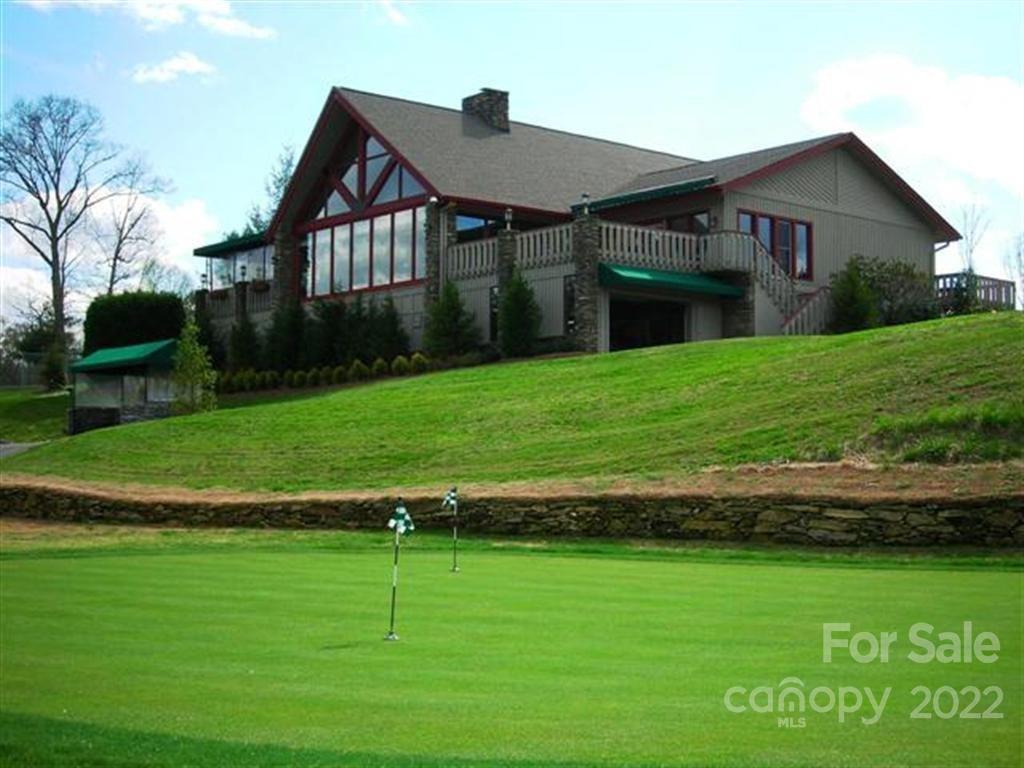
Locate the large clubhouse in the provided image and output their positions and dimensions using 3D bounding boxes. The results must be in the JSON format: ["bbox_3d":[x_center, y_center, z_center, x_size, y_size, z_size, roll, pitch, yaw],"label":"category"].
[{"bbox_3d":[2.741,-5.835,58.083,23.700,11.700,26.500,3,-4,-39],"label":"large clubhouse"}]

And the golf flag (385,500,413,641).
[{"bbox_3d":[-0.862,1.411,10.600,0.210,1.060,0.120,0,-3,0],"label":"golf flag"}]

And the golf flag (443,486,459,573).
[{"bbox_3d":[-0.750,1.790,17.100,0.200,1.050,0.110,0,-3,0],"label":"golf flag"}]

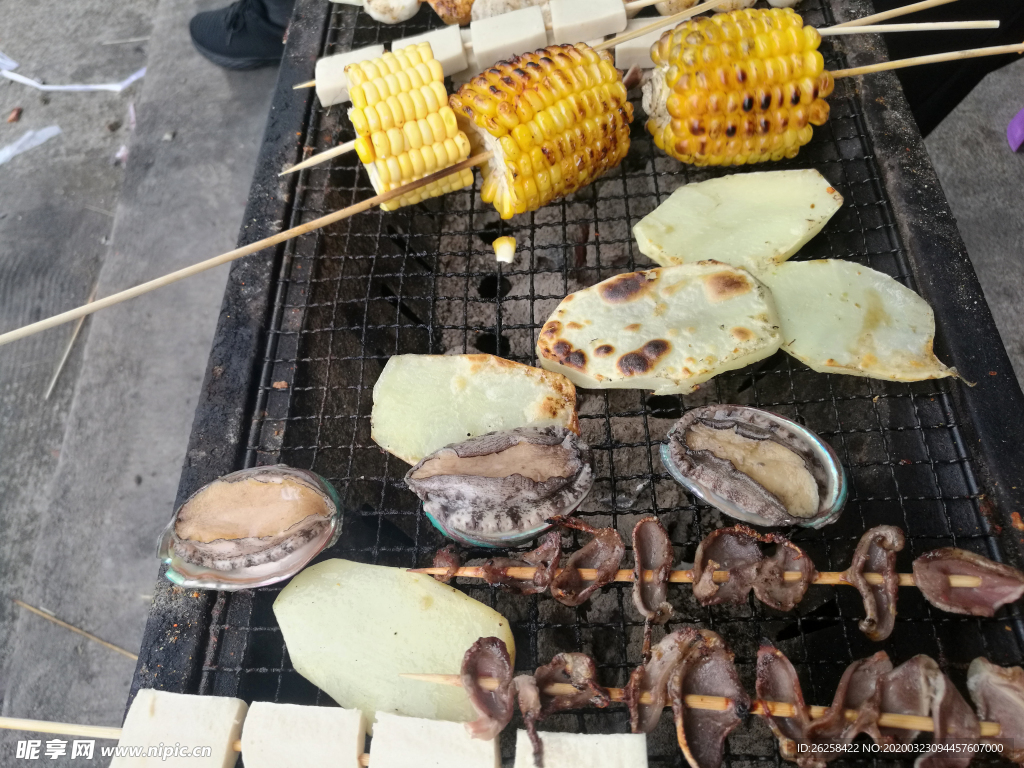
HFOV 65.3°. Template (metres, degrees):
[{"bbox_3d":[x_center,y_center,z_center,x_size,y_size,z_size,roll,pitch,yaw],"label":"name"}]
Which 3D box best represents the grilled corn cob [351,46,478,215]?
[{"bbox_3d":[-0.041,-0.096,0.302,0.033,0.054,0.054,-22,57,-9],"label":"grilled corn cob"}]

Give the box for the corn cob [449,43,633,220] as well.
[{"bbox_3d":[0.011,-0.095,0.296,0.049,0.052,0.052,-27,58,-12],"label":"corn cob"}]

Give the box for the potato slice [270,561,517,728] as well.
[{"bbox_3d":[-0.034,0.072,0.218,0.071,0.006,0.044,15,59,15],"label":"potato slice"}]

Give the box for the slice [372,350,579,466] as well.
[{"bbox_3d":[-0.012,0.011,0.257,0.067,0.006,0.046,6,57,10],"label":"slice"}]

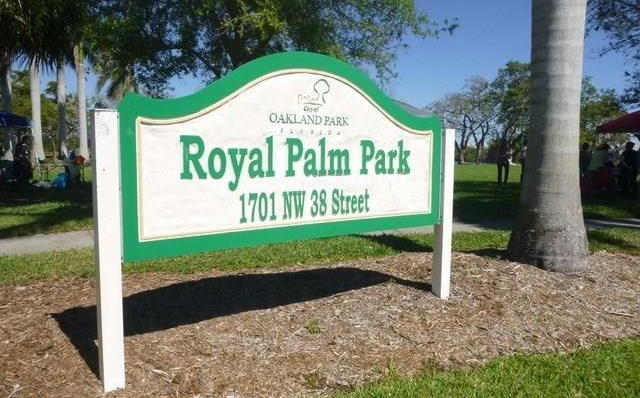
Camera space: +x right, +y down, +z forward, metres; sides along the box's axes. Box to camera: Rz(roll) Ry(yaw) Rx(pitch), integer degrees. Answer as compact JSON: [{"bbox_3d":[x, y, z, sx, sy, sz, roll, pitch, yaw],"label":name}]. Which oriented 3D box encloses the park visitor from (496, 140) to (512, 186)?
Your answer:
[{"bbox_3d":[6.944,-1.333,17.400,0.540,1.652,0.340,-1,5,-17],"label":"park visitor"}]

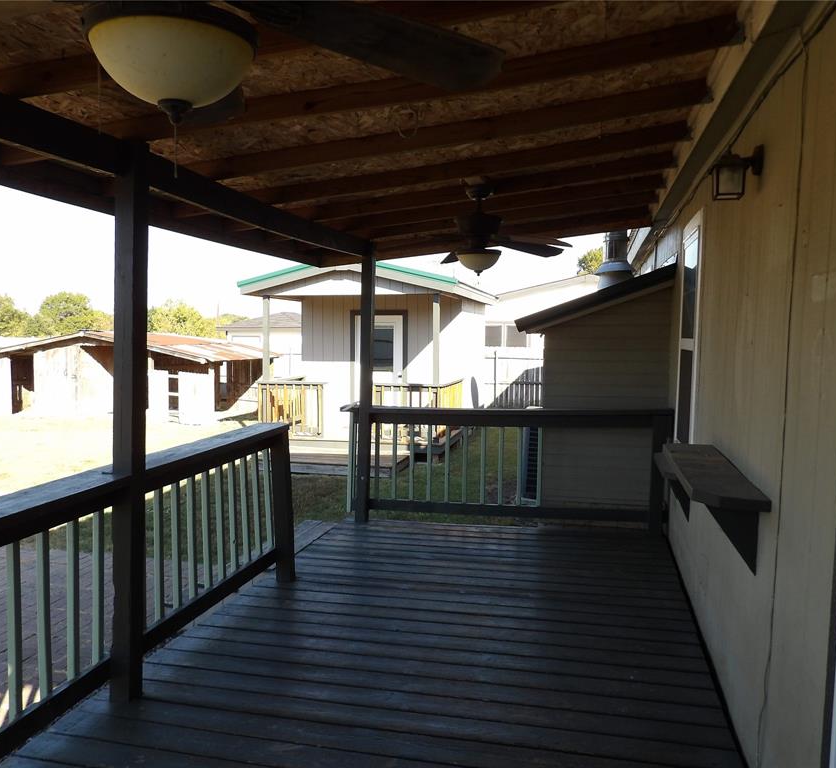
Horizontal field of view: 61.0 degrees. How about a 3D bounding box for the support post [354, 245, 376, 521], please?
[{"bbox_3d":[-0.429,0.019,5.824,0.095,2.223,0.095,2,4,14],"label":"support post"}]

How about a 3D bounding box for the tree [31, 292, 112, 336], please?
[{"bbox_3d":[-24.464,-3.936,50.160,6.000,5.027,5.800,0,4,-26],"label":"tree"}]

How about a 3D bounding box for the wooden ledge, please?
[{"bbox_3d":[1.167,0.485,2.890,0.229,0.301,1.198,2,4,14],"label":"wooden ledge"}]

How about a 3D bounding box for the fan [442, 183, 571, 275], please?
[{"bbox_3d":[0.353,-0.908,4.157,1.240,0.548,1.240,2,4,14],"label":"fan"}]

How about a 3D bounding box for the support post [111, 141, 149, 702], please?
[{"bbox_3d":[-1.186,0.173,2.925,0.094,2.268,0.094,2,4,14],"label":"support post"}]

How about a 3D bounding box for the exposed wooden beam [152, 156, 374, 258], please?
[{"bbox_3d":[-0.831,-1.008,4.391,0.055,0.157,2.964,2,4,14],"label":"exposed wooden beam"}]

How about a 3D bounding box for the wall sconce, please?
[{"bbox_3d":[1.182,-0.781,2.641,0.171,0.193,0.125,2,4,14],"label":"wall sconce"}]

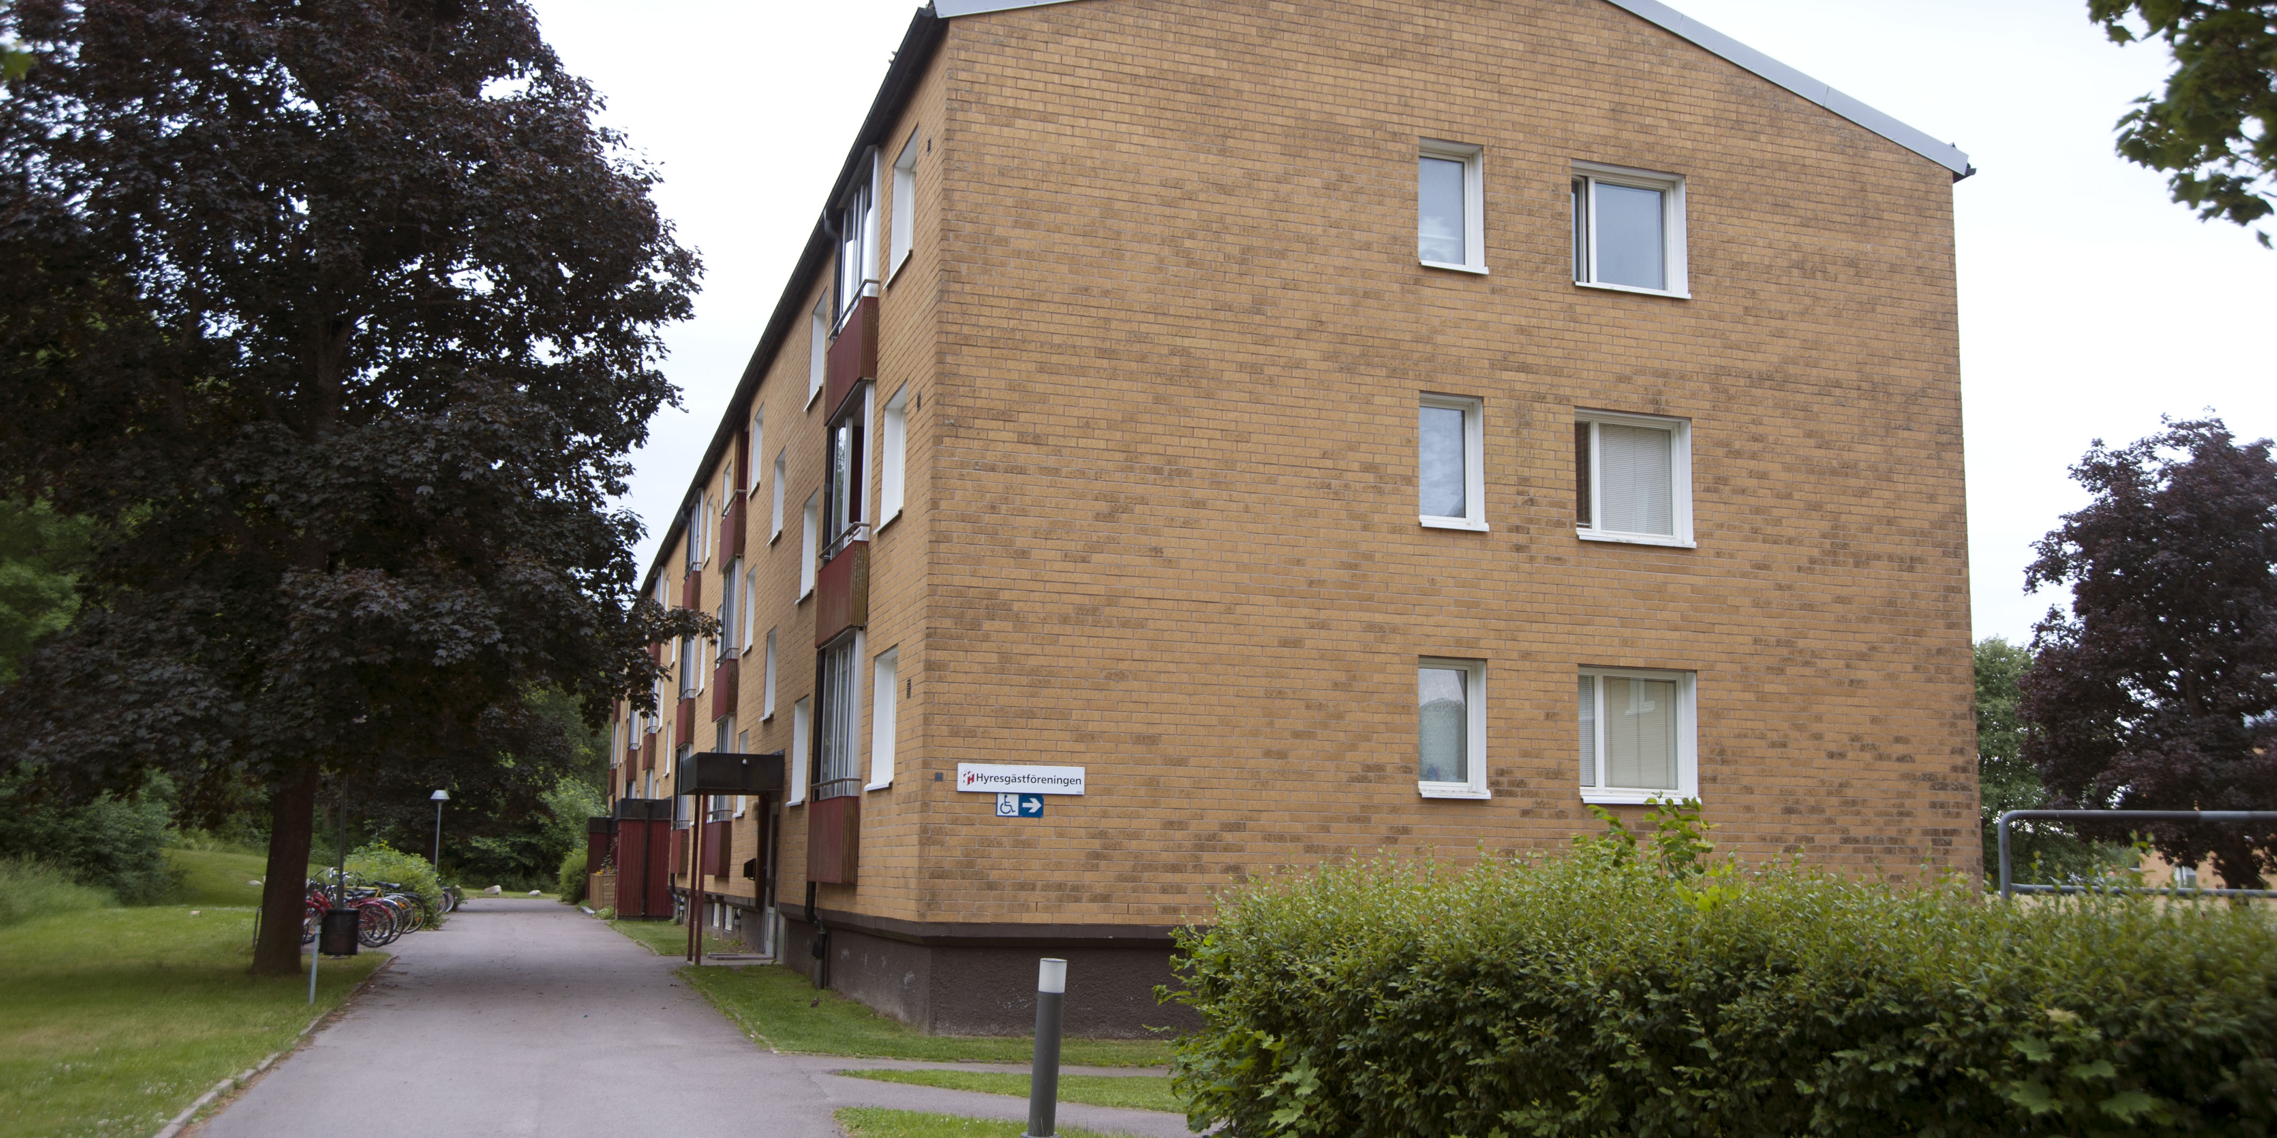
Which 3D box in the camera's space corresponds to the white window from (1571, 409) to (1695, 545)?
[{"bbox_3d":[5.183,-0.956,21.237,1.392,1.367,0.200,4,-9,-17],"label":"white window"}]

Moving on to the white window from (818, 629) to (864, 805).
[{"bbox_3d":[-3.402,1.734,23.060,0.140,1.800,2.530,4,-9,-17],"label":"white window"}]

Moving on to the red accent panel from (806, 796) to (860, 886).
[{"bbox_3d":[-3.456,3.079,22.832,0.165,0.930,2.590,4,-9,-17],"label":"red accent panel"}]

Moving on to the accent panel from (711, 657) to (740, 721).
[{"bbox_3d":[-7.083,2.112,34.761,0.180,0.923,2.300,4,-9,-17],"label":"accent panel"}]

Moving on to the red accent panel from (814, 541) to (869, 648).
[{"bbox_3d":[-3.338,0.339,22.913,0.180,0.923,2.416,4,-9,-17],"label":"red accent panel"}]

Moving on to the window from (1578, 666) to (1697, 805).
[{"bbox_3d":[5.132,1.711,20.821,1.392,1.367,0.200,4,-9,-17],"label":"window"}]

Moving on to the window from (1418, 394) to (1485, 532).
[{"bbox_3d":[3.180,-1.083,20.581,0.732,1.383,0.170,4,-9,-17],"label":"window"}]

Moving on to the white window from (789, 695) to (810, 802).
[{"bbox_3d":[-4.363,2.392,26.460,0.170,1.362,1.310,4,-9,-17],"label":"white window"}]

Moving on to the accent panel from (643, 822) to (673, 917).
[{"bbox_3d":[-11.015,6.911,46.562,0.640,2.160,0.100,4,-9,-17],"label":"accent panel"}]

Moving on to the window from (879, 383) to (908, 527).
[{"bbox_3d":[-2.449,-1.129,20.880,0.200,1.370,1.252,4,-9,-17],"label":"window"}]

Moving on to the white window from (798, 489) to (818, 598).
[{"bbox_3d":[-4.311,-0.286,26.875,0.170,1.342,1.310,4,-9,-17],"label":"white window"}]

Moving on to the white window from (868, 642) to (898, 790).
[{"bbox_3d":[-2.532,1.535,20.589,0.170,1.392,1.330,4,-9,-17],"label":"white window"}]

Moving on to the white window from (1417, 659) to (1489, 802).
[{"bbox_3d":[3.135,1.578,20.210,0.754,1.367,0.200,4,-9,-17],"label":"white window"}]

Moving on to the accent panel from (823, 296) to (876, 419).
[{"bbox_3d":[-3.286,-2.358,23.333,0.180,0.923,2.416,4,-9,-17],"label":"accent panel"}]

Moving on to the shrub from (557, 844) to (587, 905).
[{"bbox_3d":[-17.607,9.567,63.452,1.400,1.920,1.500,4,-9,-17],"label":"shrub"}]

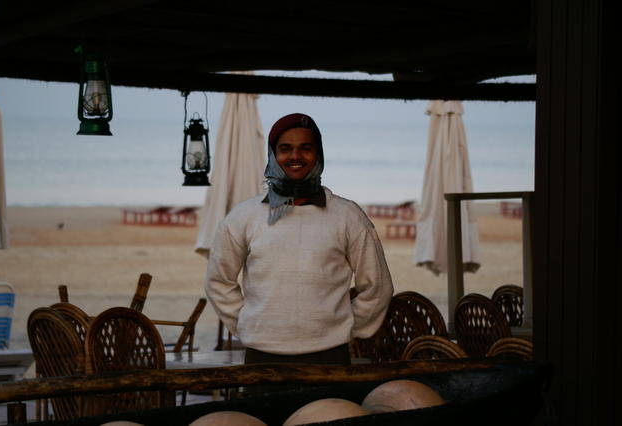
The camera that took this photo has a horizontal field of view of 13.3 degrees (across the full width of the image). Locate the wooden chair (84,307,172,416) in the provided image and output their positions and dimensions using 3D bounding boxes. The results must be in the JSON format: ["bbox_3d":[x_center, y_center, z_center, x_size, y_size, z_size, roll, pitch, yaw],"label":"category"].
[{"bbox_3d":[-0.794,0.887,11.984,0.450,0.940,0.520,1,2,11],"label":"wooden chair"}]

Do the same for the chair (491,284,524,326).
[{"bbox_3d":[0.987,0.848,13.521,0.450,0.940,0.520,1,2,17],"label":"chair"}]

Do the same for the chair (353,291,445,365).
[{"bbox_3d":[0.468,0.849,13.086,0.500,0.950,0.540,0,2,6],"label":"chair"}]

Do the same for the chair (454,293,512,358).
[{"bbox_3d":[0.896,0.851,12.750,0.450,0.940,0.520,2,3,38],"label":"chair"}]

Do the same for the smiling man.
[{"bbox_3d":[-0.046,0.533,9.181,0.650,1.750,0.360,0,2,2],"label":"smiling man"}]

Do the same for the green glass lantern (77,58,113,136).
[{"bbox_3d":[-0.738,-0.396,9.105,0.125,0.270,0.125,0,2,0],"label":"green glass lantern"}]

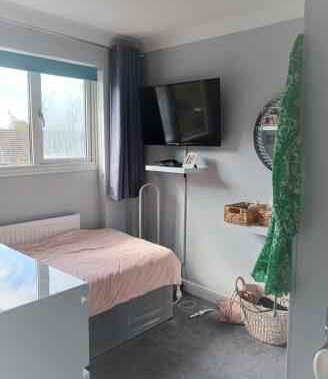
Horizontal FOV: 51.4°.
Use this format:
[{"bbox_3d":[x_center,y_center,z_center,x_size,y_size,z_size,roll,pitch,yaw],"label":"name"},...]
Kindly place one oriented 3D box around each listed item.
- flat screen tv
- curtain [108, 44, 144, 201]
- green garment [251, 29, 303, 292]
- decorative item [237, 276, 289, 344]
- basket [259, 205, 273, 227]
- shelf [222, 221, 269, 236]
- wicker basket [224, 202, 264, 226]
[{"bbox_3d":[0.110,-0.634,2.915,0.900,0.520,0.060,9,19,43],"label":"flat screen tv"},{"bbox_3d":[-0.330,-0.584,3.122,0.140,1.360,0.400,9,12,43],"label":"curtain"},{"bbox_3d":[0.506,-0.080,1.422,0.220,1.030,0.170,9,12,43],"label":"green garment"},{"bbox_3d":[0.750,0.894,2.408,0.370,0.380,0.370,9,12,43],"label":"decorative item"},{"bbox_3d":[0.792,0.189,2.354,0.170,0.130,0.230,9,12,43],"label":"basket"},{"bbox_3d":[0.738,0.284,2.430,0.620,0.050,0.260,9,12,43],"label":"shelf"},{"bbox_3d":[0.597,0.175,2.538,0.185,0.130,0.235,9,12,43],"label":"wicker basket"}]

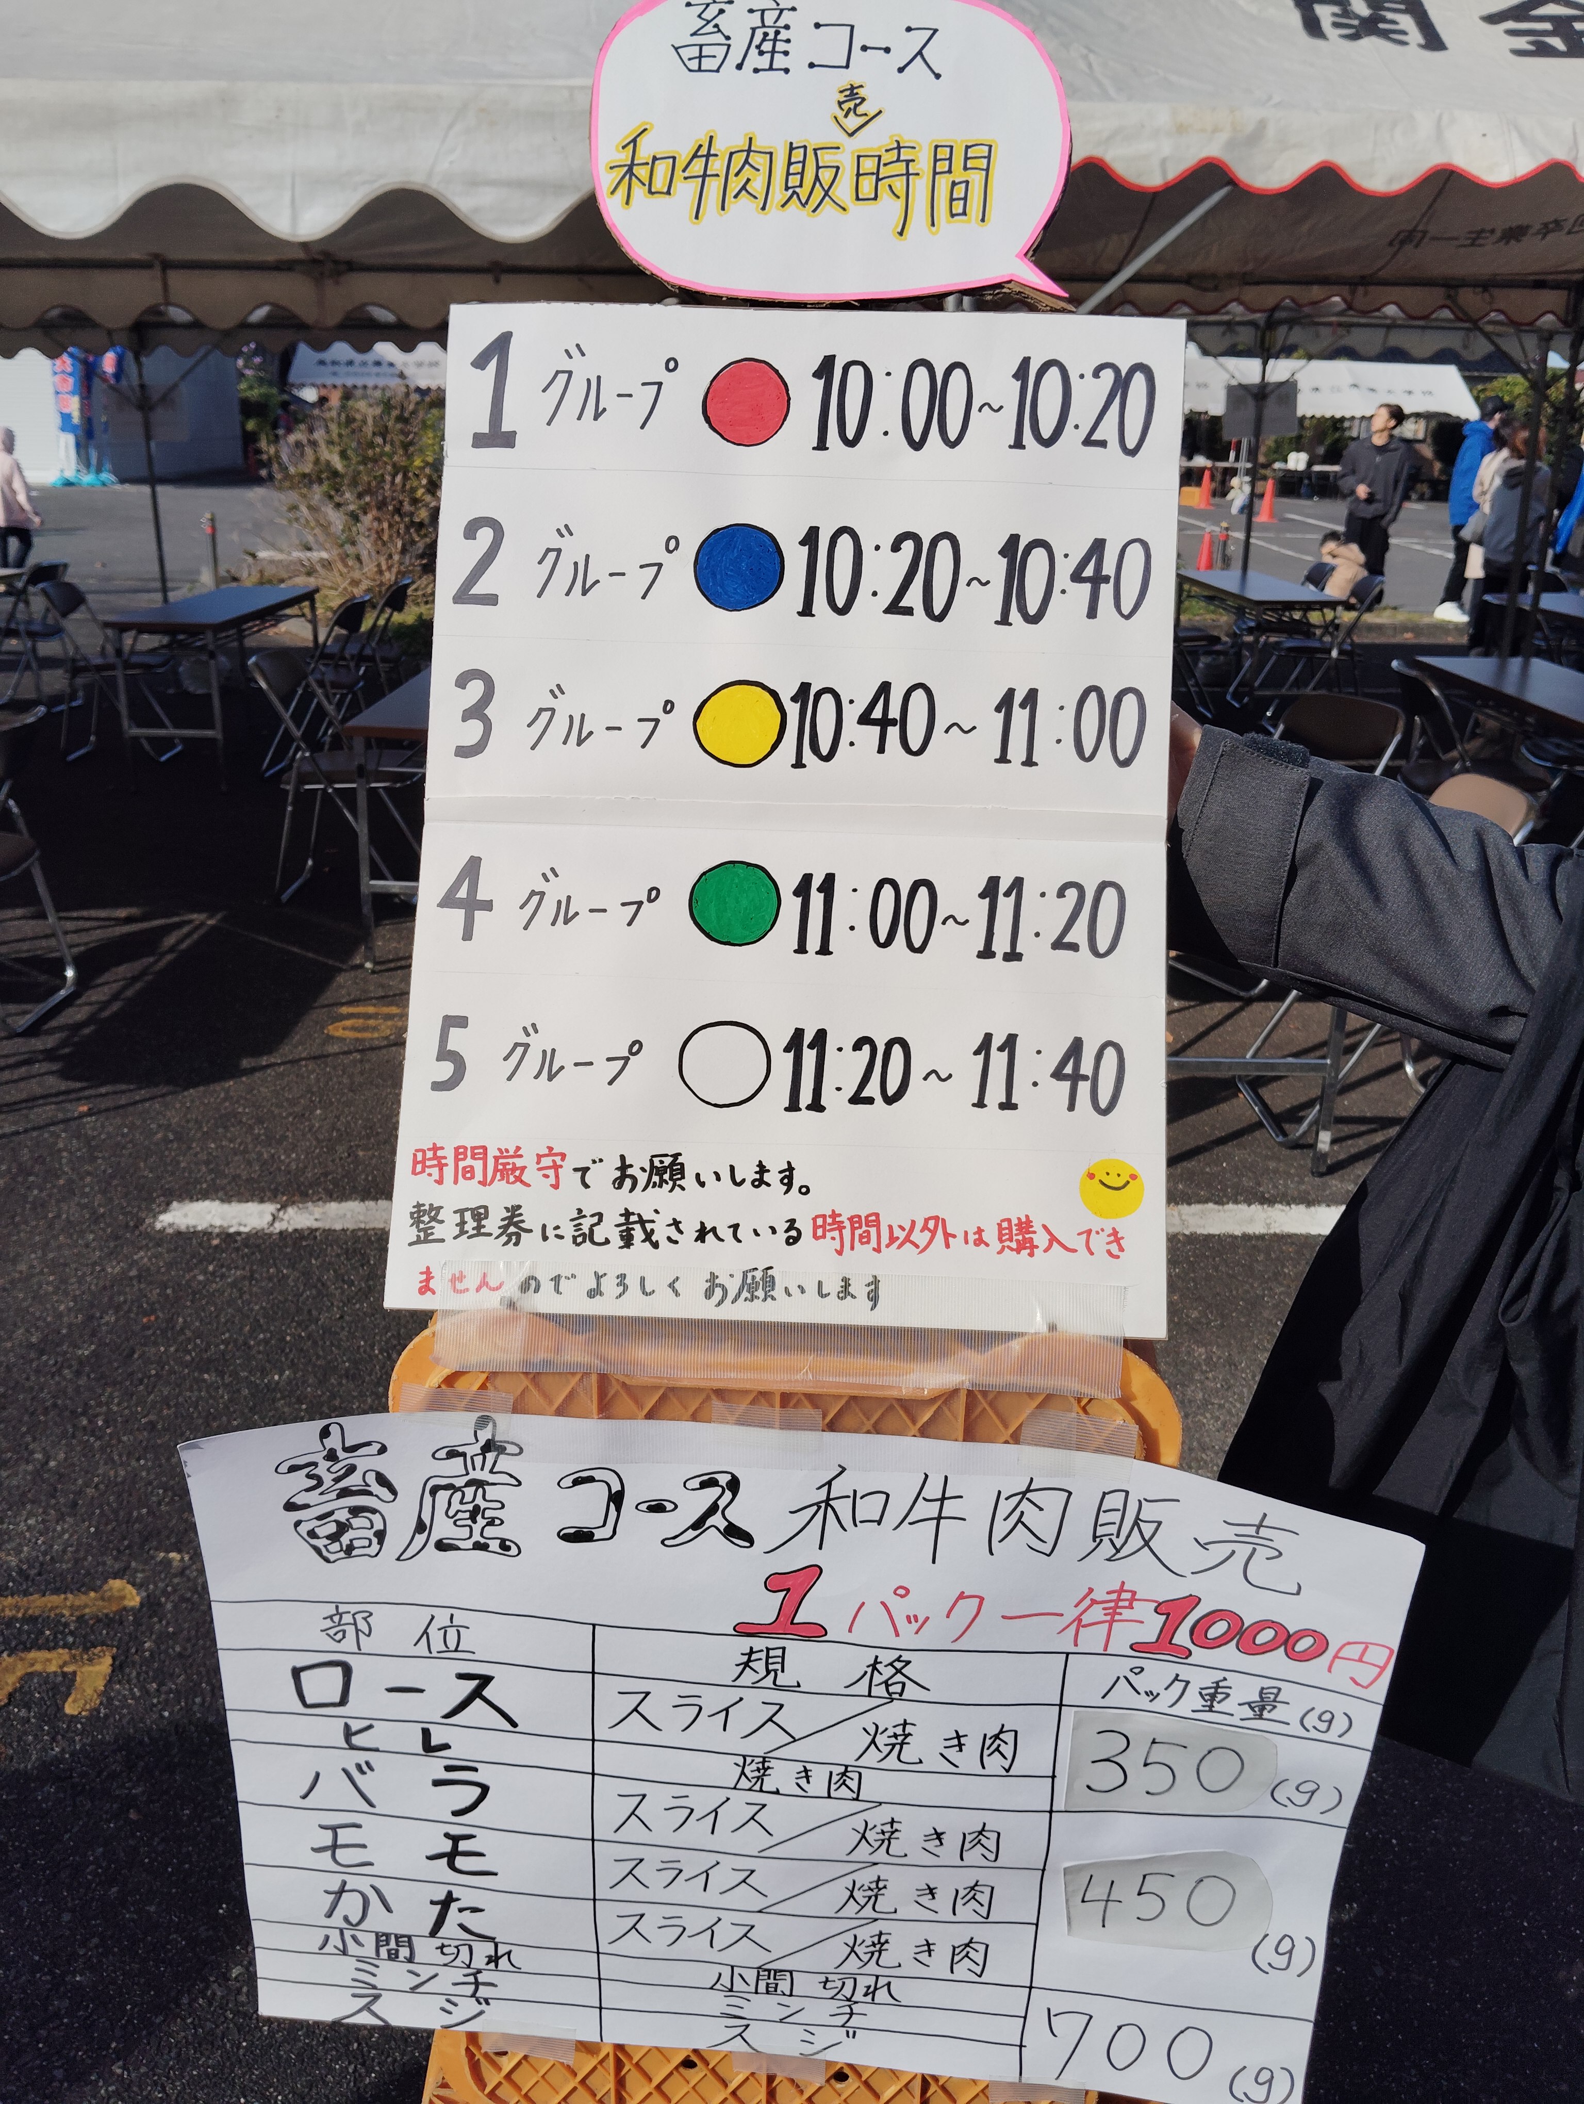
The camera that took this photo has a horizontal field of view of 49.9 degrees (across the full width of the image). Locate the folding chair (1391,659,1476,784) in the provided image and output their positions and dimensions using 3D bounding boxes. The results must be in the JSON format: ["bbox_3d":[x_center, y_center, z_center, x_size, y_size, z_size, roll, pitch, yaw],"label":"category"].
[{"bbox_3d":[2.219,-0.883,5.673,0.500,0.780,0.460,2,20,4],"label":"folding chair"}]

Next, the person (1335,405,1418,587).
[{"bbox_3d":[5.003,-4.640,14.575,0.600,1.710,0.380,12,23,28],"label":"person"}]

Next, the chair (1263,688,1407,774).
[{"bbox_3d":[1.426,-0.614,4.912,0.500,0.780,0.460,-7,21,-21],"label":"chair"}]

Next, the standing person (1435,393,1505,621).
[{"bbox_3d":[5.416,-4.301,13.526,0.500,1.720,0.500,5,20,11],"label":"standing person"}]

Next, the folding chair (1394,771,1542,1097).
[{"bbox_3d":[1.332,-0.222,3.836,0.500,0.780,0.460,-1,20,-4],"label":"folding chair"}]

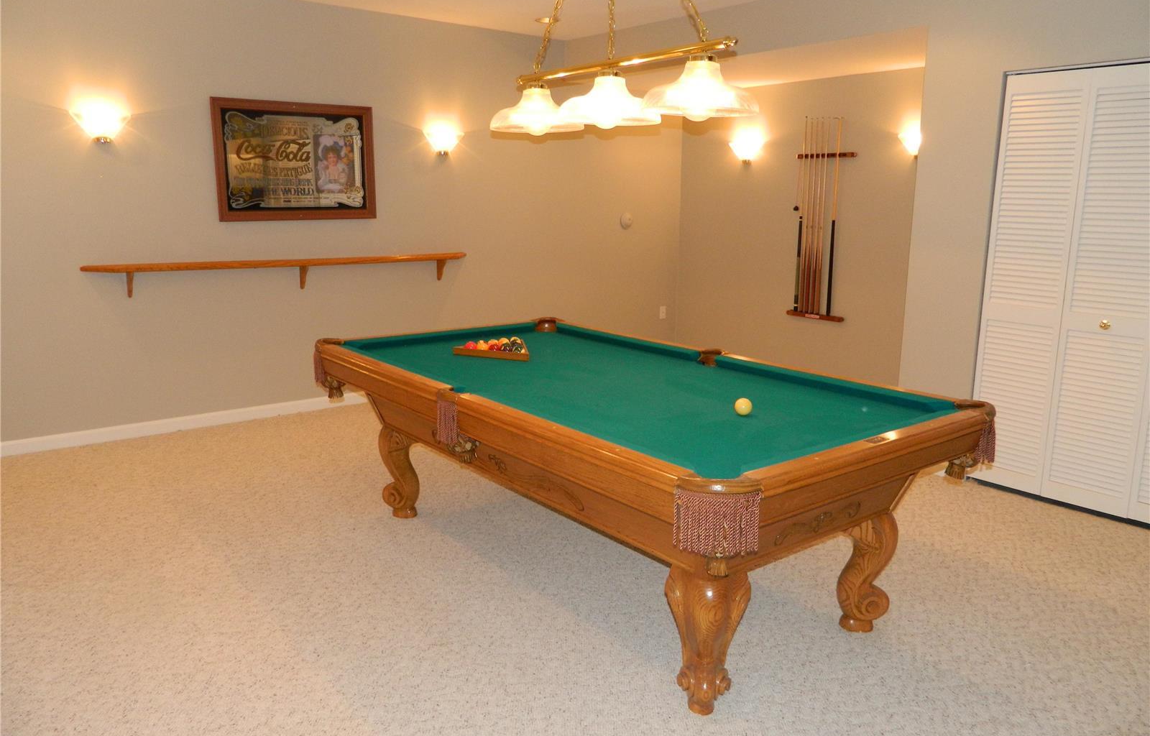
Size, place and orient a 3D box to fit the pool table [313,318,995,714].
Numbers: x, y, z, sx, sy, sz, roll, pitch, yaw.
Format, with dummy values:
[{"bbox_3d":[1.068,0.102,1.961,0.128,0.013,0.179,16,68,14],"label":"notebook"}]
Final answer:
[{"bbox_3d":[0.093,0.398,3.301,1.390,0.805,2.500,-8,14,-37],"label":"pool table"}]

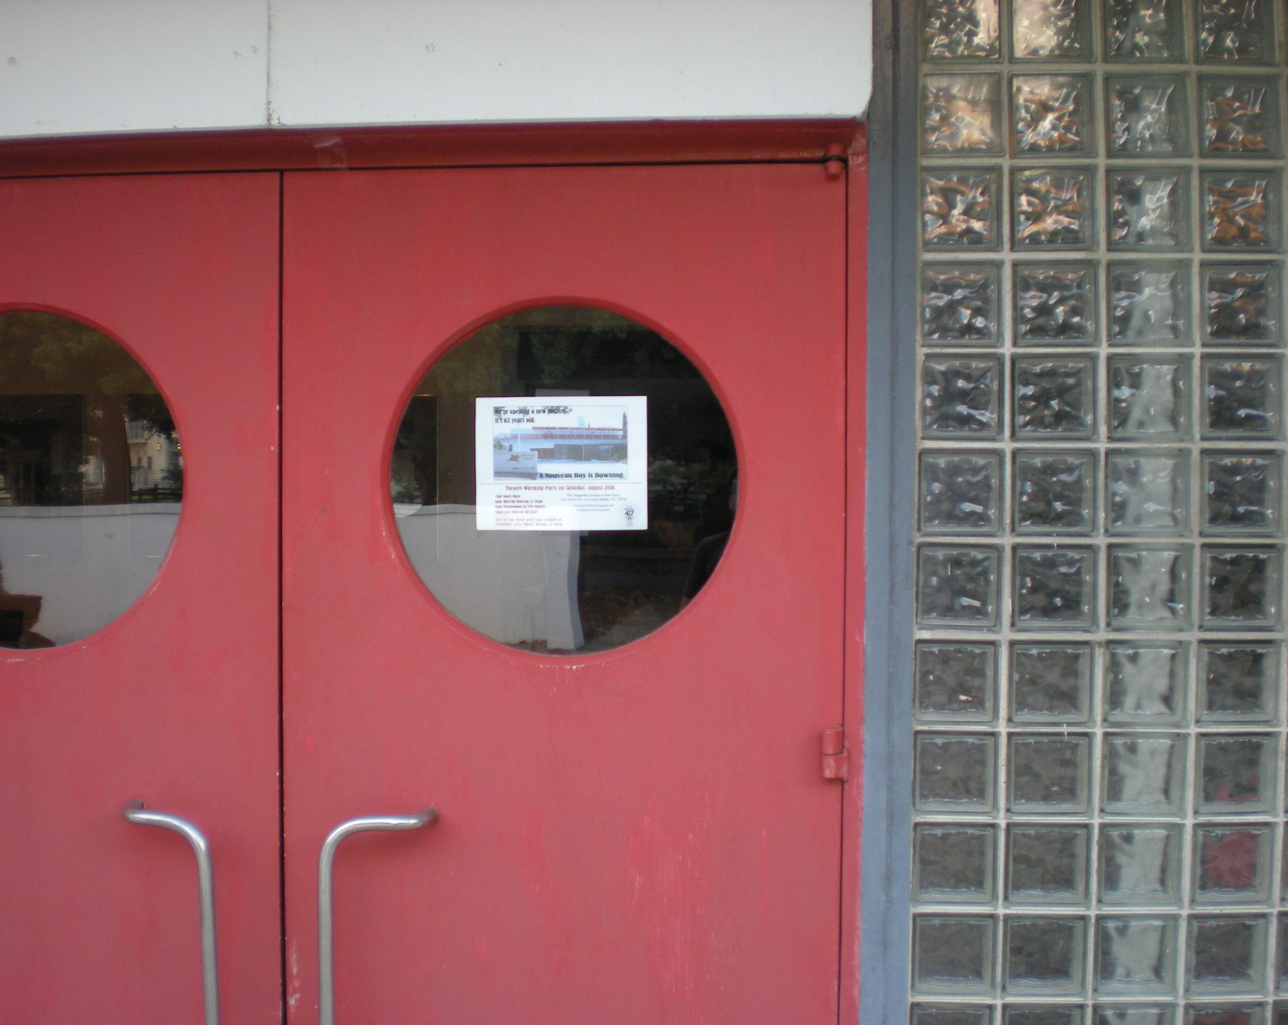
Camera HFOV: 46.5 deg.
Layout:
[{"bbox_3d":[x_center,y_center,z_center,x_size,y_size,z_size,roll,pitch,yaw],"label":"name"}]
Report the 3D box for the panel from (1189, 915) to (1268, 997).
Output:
[{"bbox_3d":[0.931,0.703,2.427,0.140,0.140,0.085,0,1,3],"label":"panel"}]

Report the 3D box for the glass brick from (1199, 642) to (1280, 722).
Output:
[{"bbox_3d":[0.946,0.267,2.417,0.140,0.140,0.085,0,1,3],"label":"glass brick"}]

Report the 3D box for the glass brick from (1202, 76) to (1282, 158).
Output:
[{"bbox_3d":[0.942,-0.624,2.409,0.142,0.142,0.090,0,2,4],"label":"glass brick"}]

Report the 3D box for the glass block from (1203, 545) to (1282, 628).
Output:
[{"bbox_3d":[0.950,0.118,2.422,0.140,0.140,0.090,0,1,4],"label":"glass block"}]

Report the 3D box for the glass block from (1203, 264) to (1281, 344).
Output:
[{"bbox_3d":[0.949,-0.331,2.417,0.142,0.142,0.090,0,2,4],"label":"glass block"}]

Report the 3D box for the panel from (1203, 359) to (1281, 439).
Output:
[{"bbox_3d":[0.946,-0.180,2.408,0.140,0.140,0.085,0,1,3],"label":"panel"}]

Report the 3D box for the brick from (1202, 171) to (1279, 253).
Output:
[{"bbox_3d":[0.946,-0.475,2.411,0.140,0.140,0.090,0,1,4],"label":"brick"}]

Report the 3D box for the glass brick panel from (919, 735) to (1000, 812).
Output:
[{"bbox_3d":[0.512,0.422,2.477,0.143,0.143,0.088,0,2,4],"label":"glass brick panel"}]

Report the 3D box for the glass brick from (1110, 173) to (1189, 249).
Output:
[{"bbox_3d":[0.803,-0.479,2.423,0.142,0.142,0.090,0,2,4],"label":"glass brick"}]

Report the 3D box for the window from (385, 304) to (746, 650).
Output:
[{"bbox_3d":[-0.131,-0.053,2.431,0.565,0.565,0.045,0,1,3],"label":"window"}]

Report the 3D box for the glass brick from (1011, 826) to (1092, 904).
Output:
[{"bbox_3d":[0.653,0.562,2.450,0.140,0.140,0.090,0,1,4],"label":"glass brick"}]

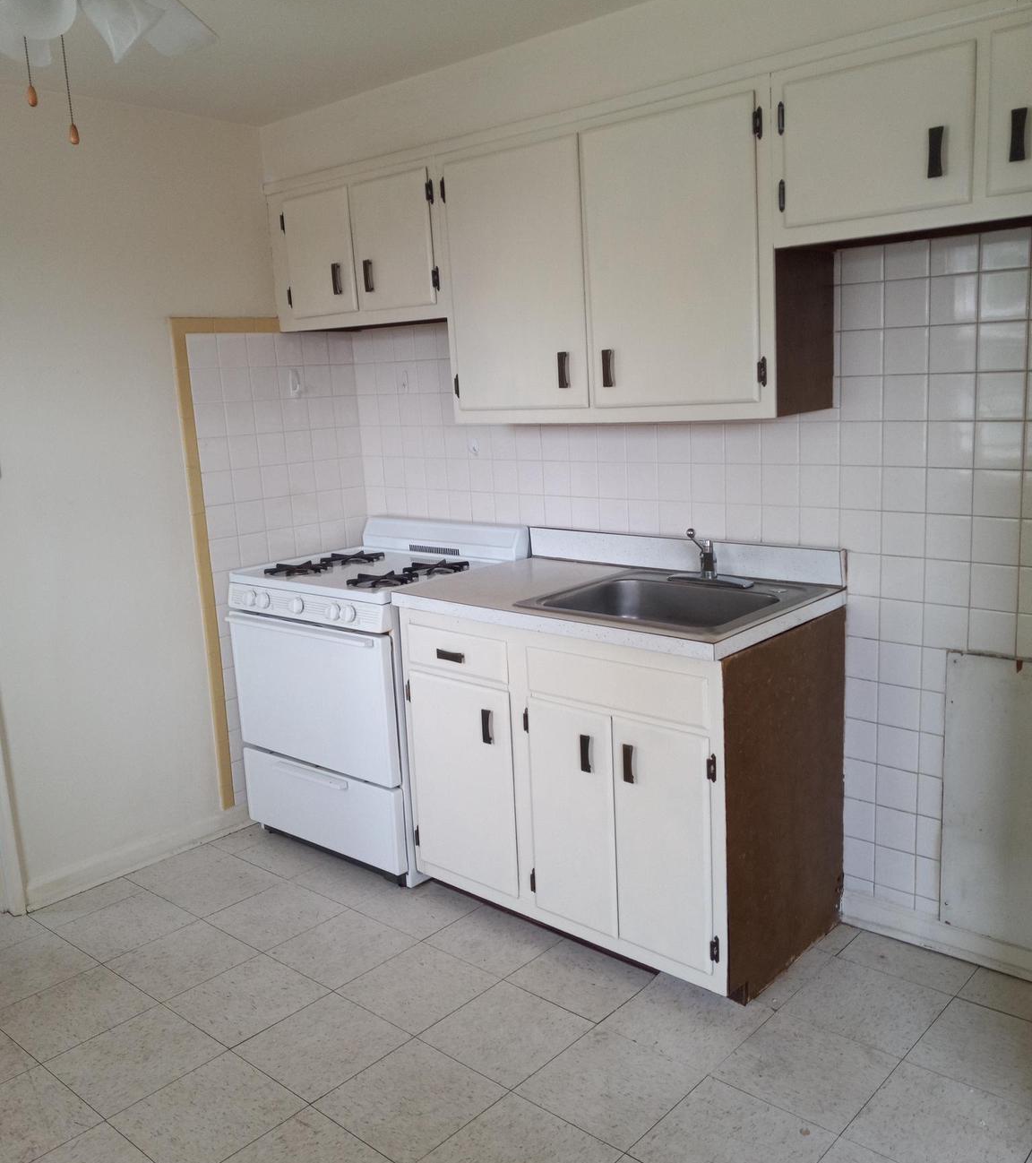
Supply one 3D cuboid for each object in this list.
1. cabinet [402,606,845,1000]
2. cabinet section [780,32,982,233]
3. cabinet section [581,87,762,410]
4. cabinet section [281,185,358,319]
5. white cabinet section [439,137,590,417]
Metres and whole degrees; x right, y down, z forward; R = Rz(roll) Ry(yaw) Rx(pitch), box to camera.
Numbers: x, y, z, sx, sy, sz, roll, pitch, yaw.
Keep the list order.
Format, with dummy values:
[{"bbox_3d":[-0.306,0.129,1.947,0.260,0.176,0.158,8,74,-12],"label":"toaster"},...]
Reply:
[{"bbox_3d":[0.277,0.500,2.997,1.063,0.890,0.607,7,15,42],"label":"cabinet"},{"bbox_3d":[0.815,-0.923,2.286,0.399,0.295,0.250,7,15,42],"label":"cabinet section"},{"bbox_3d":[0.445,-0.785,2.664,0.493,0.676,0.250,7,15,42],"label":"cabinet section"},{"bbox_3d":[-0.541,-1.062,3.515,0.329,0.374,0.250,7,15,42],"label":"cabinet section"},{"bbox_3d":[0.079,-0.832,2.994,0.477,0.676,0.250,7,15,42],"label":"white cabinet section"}]

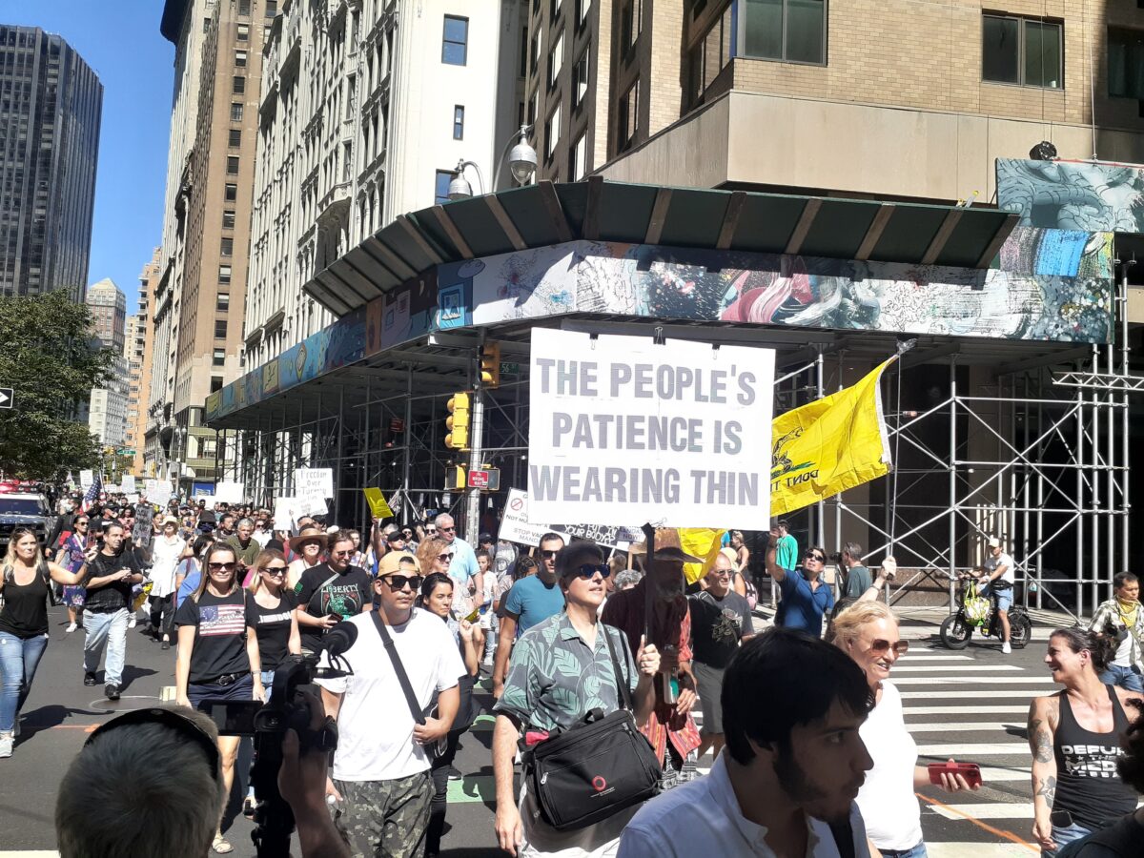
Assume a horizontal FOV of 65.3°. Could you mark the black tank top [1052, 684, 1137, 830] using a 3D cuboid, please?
[{"bbox_3d":[2.084,1.307,3.550,0.340,0.580,0.250,0,-5,20],"label":"black tank top"}]

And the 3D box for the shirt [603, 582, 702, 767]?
[{"bbox_3d":[0.419,1.288,4.700,0.520,0.880,0.360,3,-5,-14],"label":"shirt"}]

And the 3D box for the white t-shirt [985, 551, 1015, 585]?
[{"bbox_3d":[6.565,2.159,13.700,0.300,0.560,0.440,5,-5,-28],"label":"white t-shirt"}]

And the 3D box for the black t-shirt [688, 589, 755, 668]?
[{"bbox_3d":[1.003,1.349,6.000,0.480,0.550,0.280,3,-5,-12],"label":"black t-shirt"}]

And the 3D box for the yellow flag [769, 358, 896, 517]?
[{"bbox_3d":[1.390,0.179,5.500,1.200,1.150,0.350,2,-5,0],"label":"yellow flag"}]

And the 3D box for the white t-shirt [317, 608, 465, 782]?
[{"bbox_3d":[-0.729,1.075,3.600,0.580,0.710,0.320,4,-5,-19],"label":"white t-shirt"}]

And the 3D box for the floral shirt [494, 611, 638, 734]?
[{"bbox_3d":[-0.016,0.961,3.300,0.510,0.600,0.330,5,-5,-28],"label":"floral shirt"}]

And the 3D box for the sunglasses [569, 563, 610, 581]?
[{"bbox_3d":[0.052,0.577,3.551,0.147,0.052,0.145,5,-19,-34],"label":"sunglasses"}]

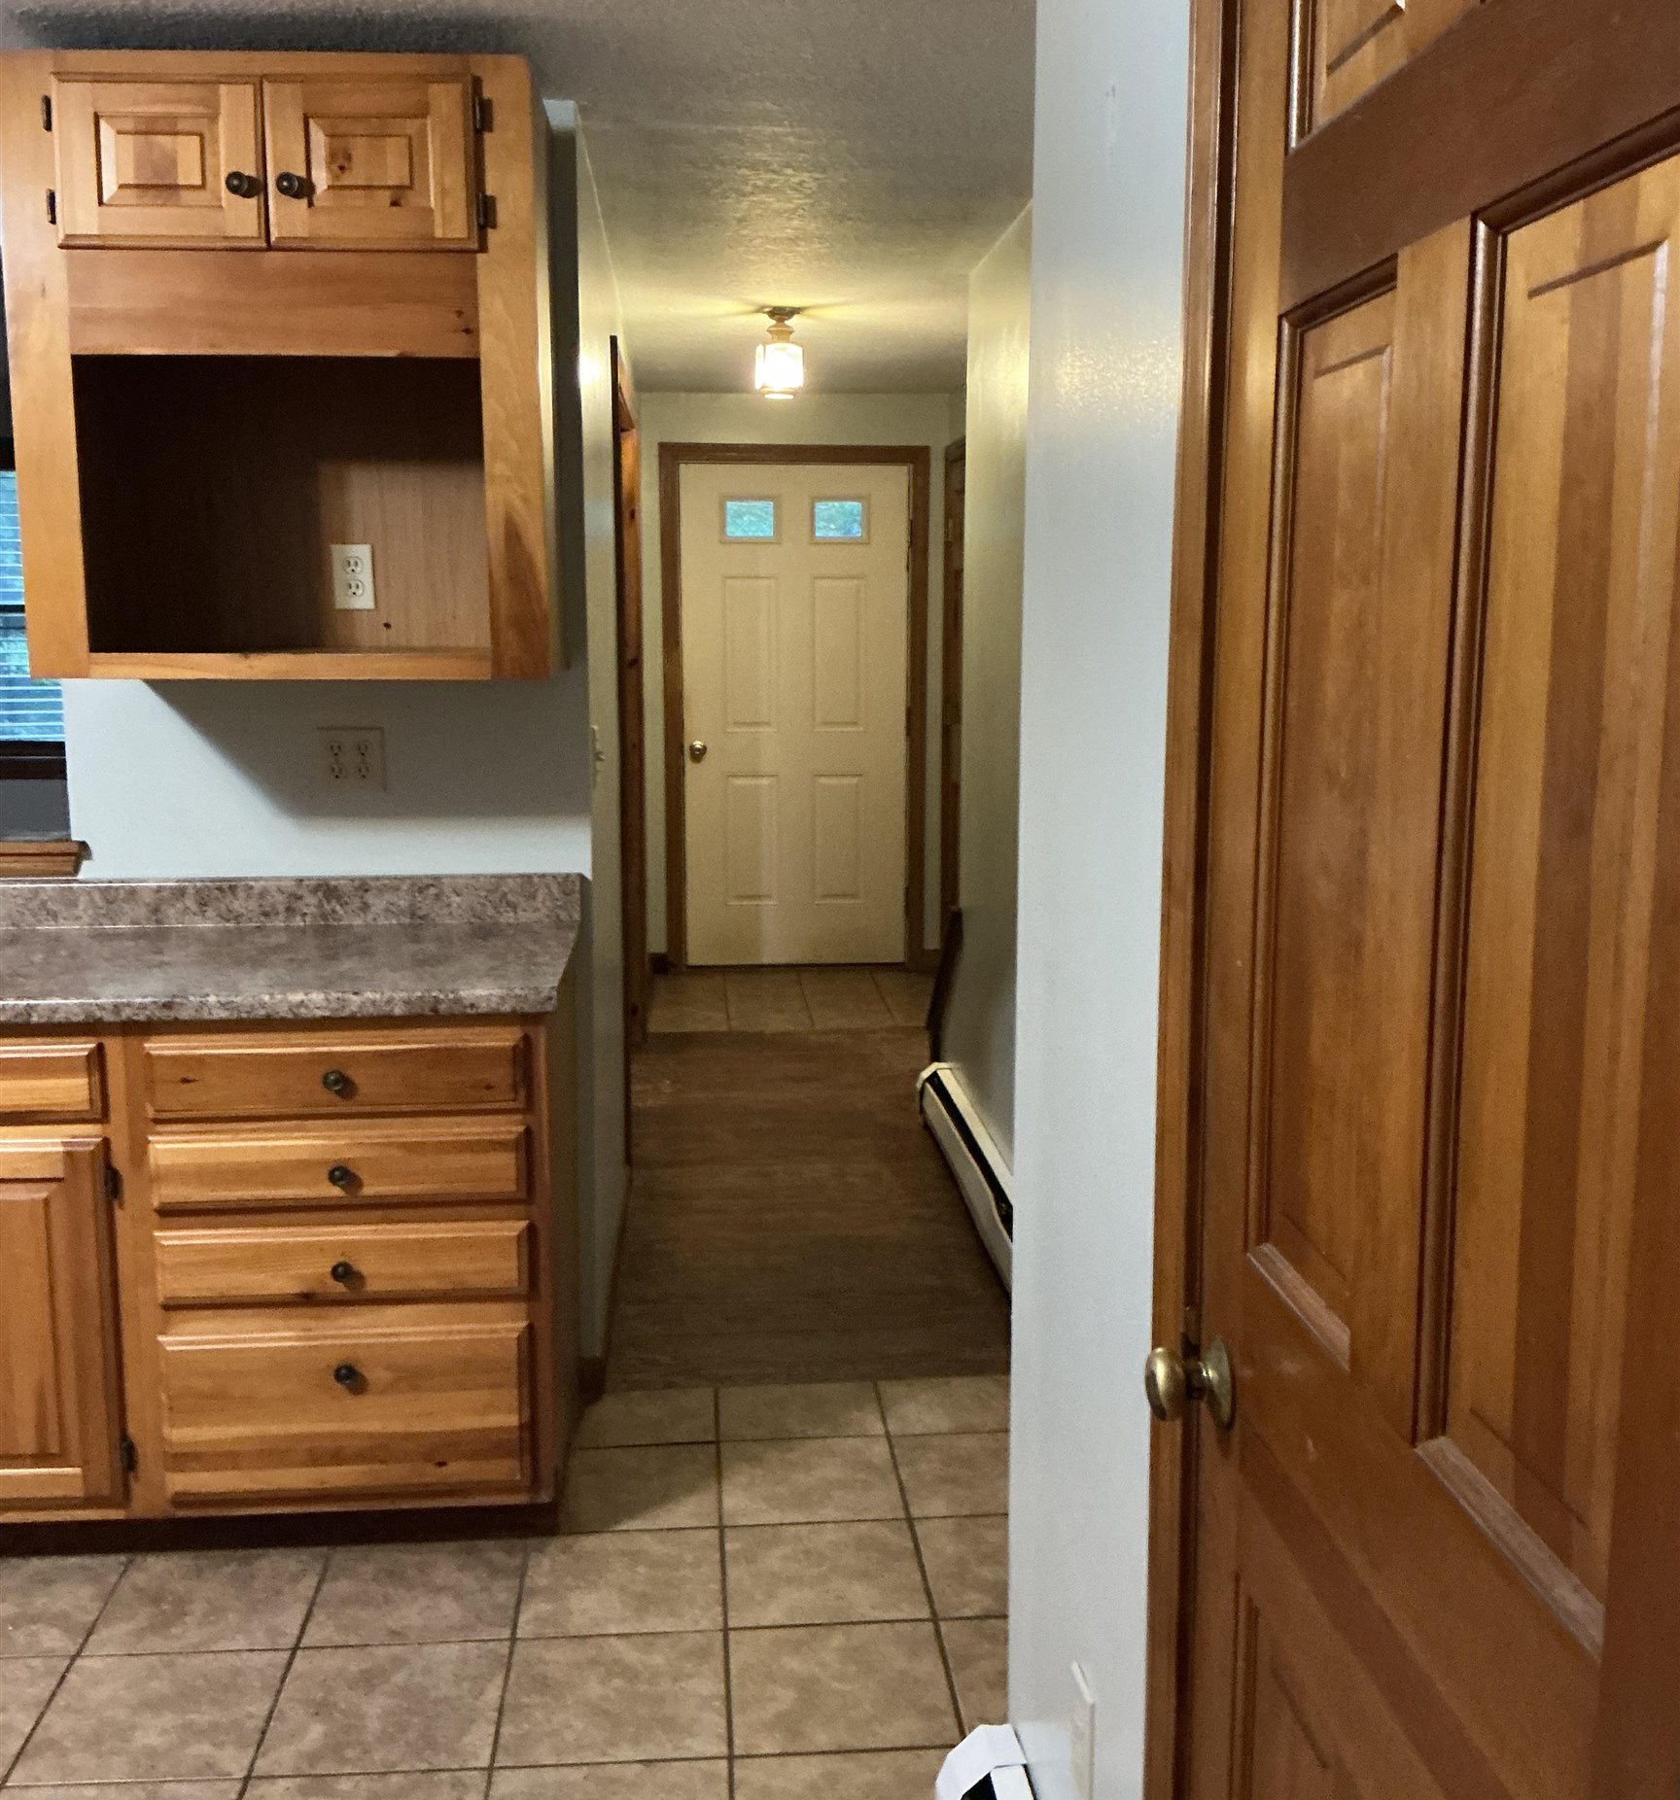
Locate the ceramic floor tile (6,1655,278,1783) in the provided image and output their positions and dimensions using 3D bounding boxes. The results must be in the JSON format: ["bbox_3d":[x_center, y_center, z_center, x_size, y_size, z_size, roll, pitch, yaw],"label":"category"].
[{"bbox_3d":[-0.932,1.122,2.482,0.305,0.010,0.294,-1,9,-5],"label":"ceramic floor tile"}]

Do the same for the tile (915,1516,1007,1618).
[{"bbox_3d":[0.284,1.059,2.879,0.305,0.010,0.294,-1,9,-5],"label":"tile"}]

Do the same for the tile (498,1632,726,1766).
[{"bbox_3d":[-0.302,1.082,2.460,0.298,0.010,0.298,-1,8,-5],"label":"tile"}]

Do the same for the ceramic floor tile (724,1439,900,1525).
[{"bbox_3d":[-0.051,1.014,3.148,0.305,0.010,0.294,-1,9,-5],"label":"ceramic floor tile"}]

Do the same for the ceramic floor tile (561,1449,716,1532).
[{"bbox_3d":[-0.351,1.017,3.123,0.285,0.010,0.294,-1,9,-5],"label":"ceramic floor tile"}]

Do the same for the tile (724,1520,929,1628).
[{"bbox_3d":[-0.026,1.035,2.781,0.298,0.010,0.298,-1,8,-5],"label":"tile"}]

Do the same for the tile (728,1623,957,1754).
[{"bbox_3d":[-0.001,1.111,2.559,0.305,0.010,0.294,-1,9,-5],"label":"tile"}]

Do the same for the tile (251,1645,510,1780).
[{"bbox_3d":[-0.622,1.118,2.508,0.305,0.010,0.294,-1,9,-5],"label":"tile"}]

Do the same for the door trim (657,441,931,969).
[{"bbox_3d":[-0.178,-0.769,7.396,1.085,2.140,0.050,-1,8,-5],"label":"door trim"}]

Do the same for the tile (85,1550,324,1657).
[{"bbox_3d":[-0.957,1.073,2.777,0.305,0.010,0.294,-1,9,-5],"label":"tile"}]

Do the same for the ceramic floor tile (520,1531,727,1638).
[{"bbox_3d":[-0.337,1.066,2.828,0.305,0.010,0.294,-1,9,-5],"label":"ceramic floor tile"}]

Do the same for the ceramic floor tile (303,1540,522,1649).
[{"bbox_3d":[-0.627,1.041,2.733,0.298,0.010,0.298,-1,8,-5],"label":"ceramic floor tile"}]

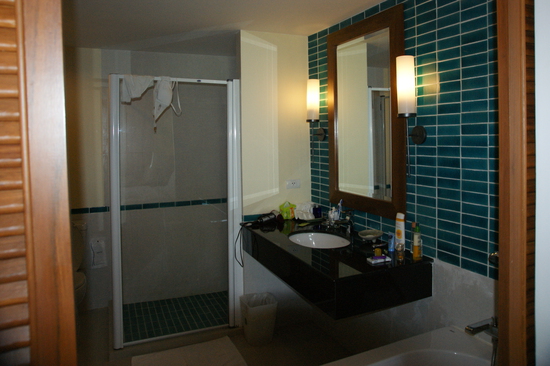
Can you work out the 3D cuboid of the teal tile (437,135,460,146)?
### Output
[{"bbox_3d":[0.851,-0.206,2.018,0.010,0.050,0.150,-4,6,-23],"label":"teal tile"}]

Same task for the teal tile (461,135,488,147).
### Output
[{"bbox_3d":[0.886,-0.189,1.832,0.010,0.049,0.148,-3,5,-22],"label":"teal tile"}]

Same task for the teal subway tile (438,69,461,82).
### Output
[{"bbox_3d":[0.840,-0.515,1.991,0.010,0.050,0.150,-4,6,-23],"label":"teal subway tile"}]

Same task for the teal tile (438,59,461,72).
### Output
[{"bbox_3d":[0.838,-0.567,1.987,0.010,0.050,0.150,-4,6,-23],"label":"teal tile"}]

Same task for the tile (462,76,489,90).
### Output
[{"bbox_3d":[0.920,-0.454,1.889,0.010,0.050,0.147,-4,5,-23],"label":"tile"}]

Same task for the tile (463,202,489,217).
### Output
[{"bbox_3d":[0.923,0.126,1.901,0.010,0.049,0.148,-5,6,-23],"label":"tile"}]

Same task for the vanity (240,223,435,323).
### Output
[{"bbox_3d":[0.278,0.466,2.625,0.580,0.190,1.360,-3,5,-22],"label":"vanity"}]

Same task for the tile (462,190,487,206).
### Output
[{"bbox_3d":[0.921,0.069,1.903,0.010,0.050,0.150,-4,6,-23],"label":"tile"}]

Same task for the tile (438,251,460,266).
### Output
[{"bbox_3d":[0.841,0.363,2.003,0.010,0.049,0.148,-3,5,-22],"label":"tile"}]

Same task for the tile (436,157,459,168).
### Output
[{"bbox_3d":[0.855,-0.102,2.027,0.010,0.050,0.150,-4,6,-23],"label":"tile"}]

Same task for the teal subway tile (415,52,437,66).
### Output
[{"bbox_3d":[0.794,-0.644,2.151,0.010,0.050,0.147,-4,5,-23],"label":"teal subway tile"}]

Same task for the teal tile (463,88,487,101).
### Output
[{"bbox_3d":[0.922,-0.402,1.893,0.010,0.050,0.147,-4,5,-23],"label":"teal tile"}]

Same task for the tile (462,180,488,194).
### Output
[{"bbox_3d":[0.919,0.016,1.898,0.010,0.050,0.150,-4,6,-23],"label":"tile"}]

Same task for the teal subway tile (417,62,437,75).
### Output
[{"bbox_3d":[0.779,-0.579,2.111,0.010,0.049,0.148,-5,6,-23],"label":"teal subway tile"}]

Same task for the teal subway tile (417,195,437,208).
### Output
[{"bbox_3d":[0.816,0.101,2.212,0.010,0.050,0.147,-4,5,-23],"label":"teal subway tile"}]

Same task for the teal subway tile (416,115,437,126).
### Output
[{"bbox_3d":[0.789,-0.320,2.137,0.010,0.049,0.148,-5,6,-23],"label":"teal subway tile"}]

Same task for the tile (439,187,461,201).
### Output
[{"bbox_3d":[0.875,0.060,2.070,0.010,0.050,0.147,-4,5,-23],"label":"tile"}]

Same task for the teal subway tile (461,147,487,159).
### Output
[{"bbox_3d":[0.912,-0.137,1.877,0.010,0.049,0.148,-5,6,-23],"label":"teal subway tile"}]

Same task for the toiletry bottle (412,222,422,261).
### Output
[{"bbox_3d":[0.742,0.304,2.145,0.043,0.190,0.045,-3,5,-22],"label":"toiletry bottle"}]

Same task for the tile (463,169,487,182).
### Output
[{"bbox_3d":[0.916,-0.033,1.888,0.010,0.049,0.148,-5,6,-23],"label":"tile"}]

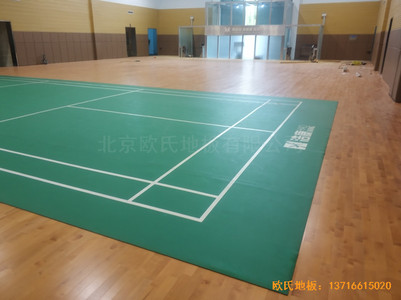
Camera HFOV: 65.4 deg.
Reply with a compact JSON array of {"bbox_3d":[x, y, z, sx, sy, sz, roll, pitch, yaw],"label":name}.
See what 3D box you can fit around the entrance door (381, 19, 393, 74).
[{"bbox_3d":[8.342,-4.632,14.038,0.120,2.370,1.250,9,22,24],"label":"entrance door"}]

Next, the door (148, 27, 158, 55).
[{"bbox_3d":[-4.255,-9.928,28.748,0.120,2.320,1.400,9,22,24],"label":"door"}]

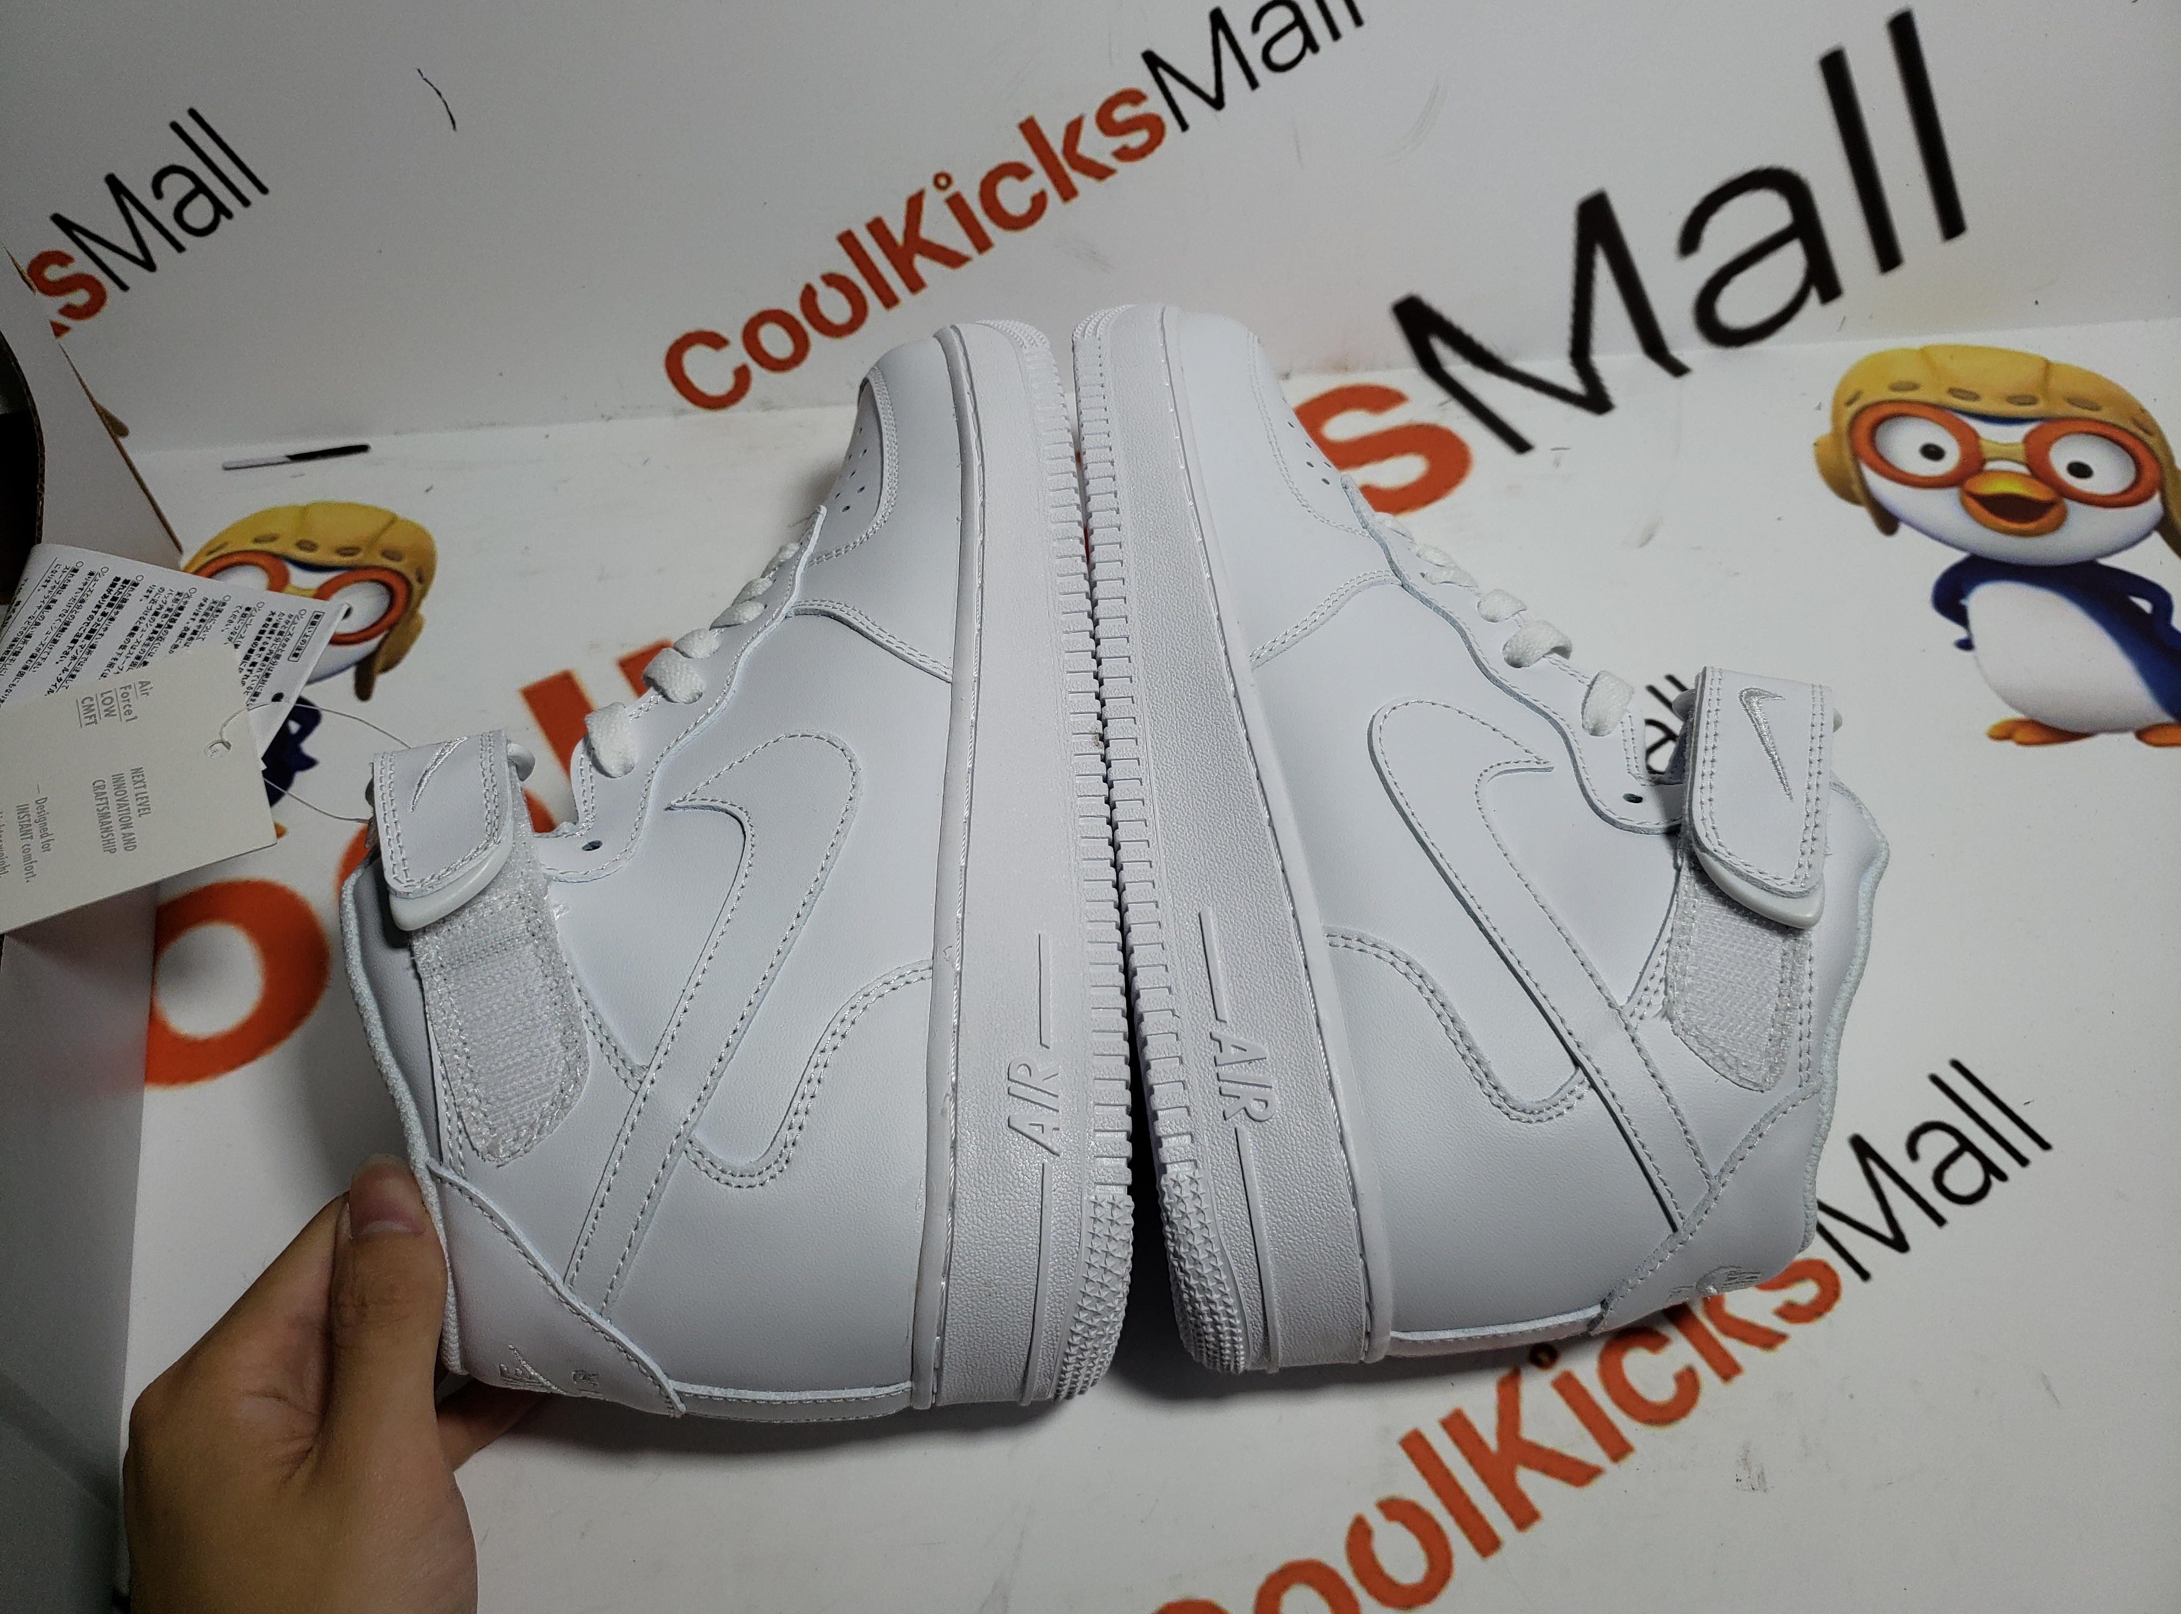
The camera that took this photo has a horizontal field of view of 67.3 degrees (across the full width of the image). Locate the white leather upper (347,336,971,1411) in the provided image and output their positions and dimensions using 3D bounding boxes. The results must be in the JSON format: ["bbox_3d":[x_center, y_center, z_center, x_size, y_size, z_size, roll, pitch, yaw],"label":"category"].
[{"bbox_3d":[-0.095,-0.002,0.397,0.136,0.102,0.287,-3,56,-3],"label":"white leather upper"}]

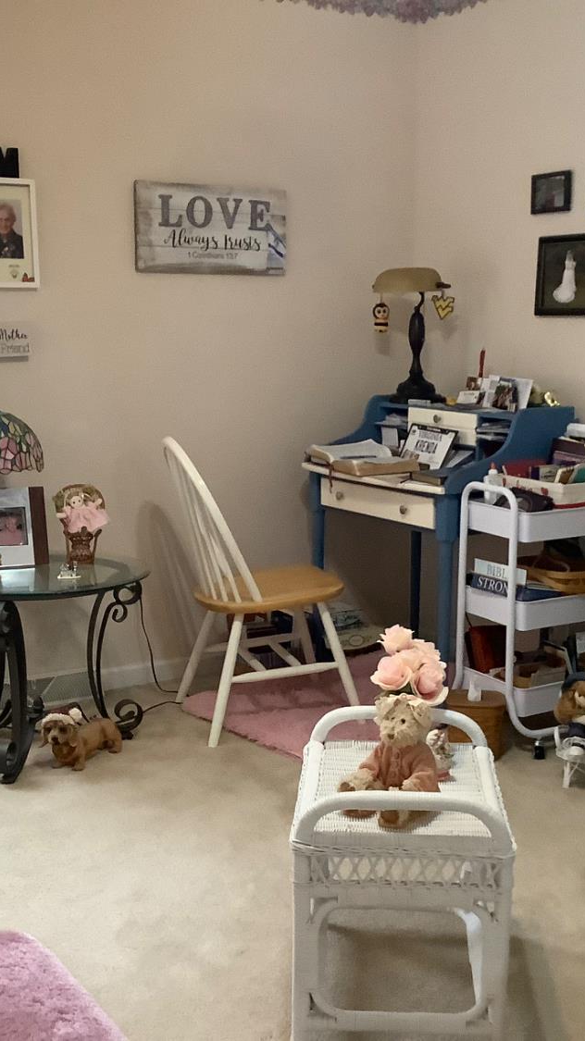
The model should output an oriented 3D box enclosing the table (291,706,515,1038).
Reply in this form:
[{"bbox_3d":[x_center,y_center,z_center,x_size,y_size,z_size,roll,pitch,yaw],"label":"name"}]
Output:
[{"bbox_3d":[0.203,0.670,2.378,0.385,0.520,0.485,1,10,4],"label":"table"}]

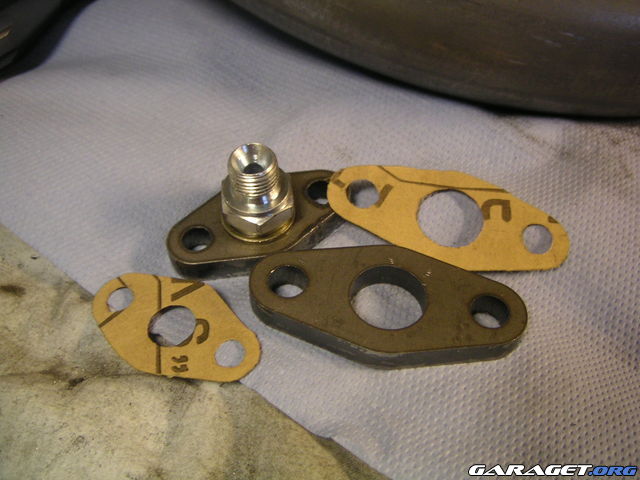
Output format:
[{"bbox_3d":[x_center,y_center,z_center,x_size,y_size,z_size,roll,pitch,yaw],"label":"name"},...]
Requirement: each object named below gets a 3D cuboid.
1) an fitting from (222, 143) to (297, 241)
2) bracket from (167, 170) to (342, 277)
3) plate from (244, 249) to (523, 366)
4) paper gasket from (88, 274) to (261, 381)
[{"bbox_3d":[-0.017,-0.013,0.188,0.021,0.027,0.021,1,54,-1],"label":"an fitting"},{"bbox_3d":[-0.016,-0.005,0.200,0.054,0.008,0.028,-22,58,-17],"label":"bracket"},{"bbox_3d":[0.017,0.017,0.185,0.072,0.009,0.033,8,54,4],"label":"plate"},{"bbox_3d":[-0.038,0.022,0.184,0.054,0.001,0.029,21,59,25],"label":"paper gasket"}]

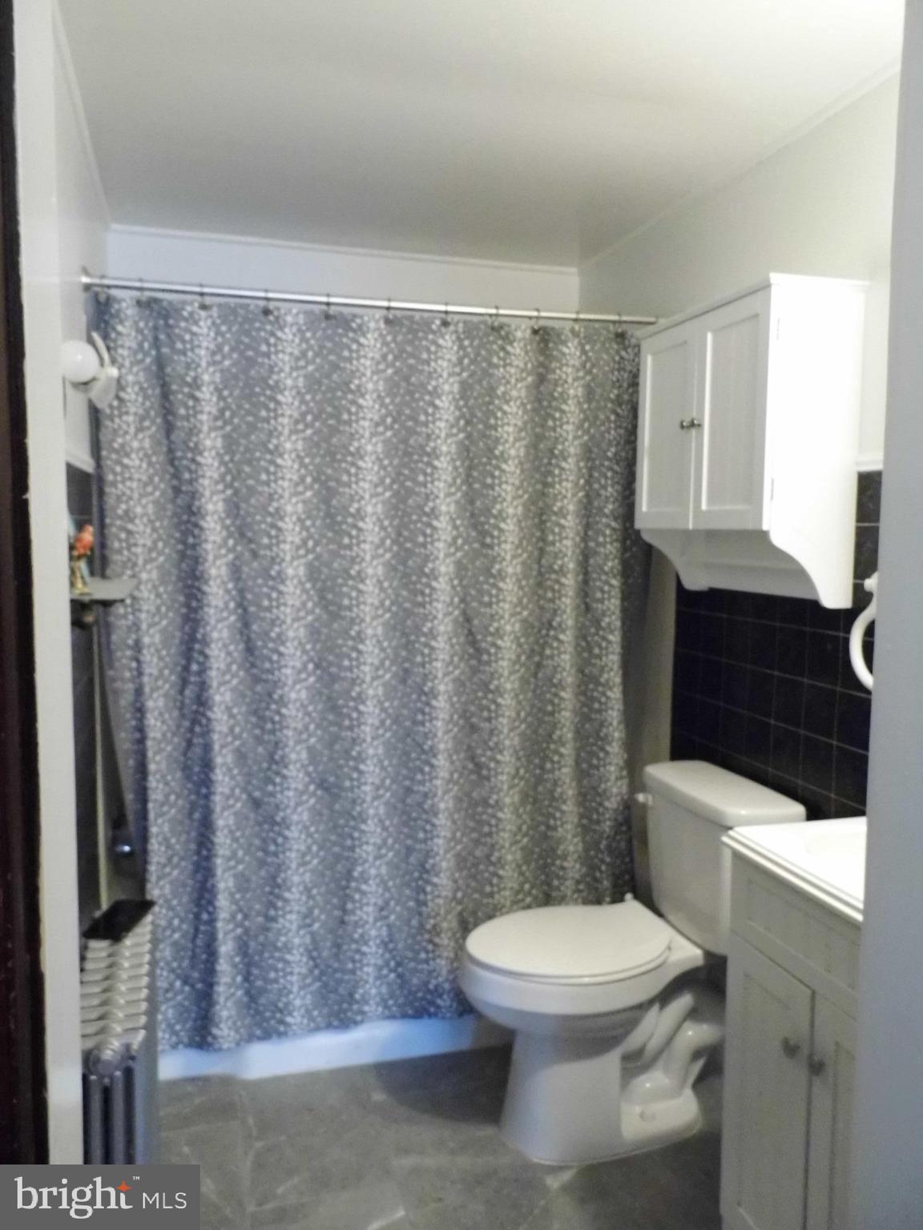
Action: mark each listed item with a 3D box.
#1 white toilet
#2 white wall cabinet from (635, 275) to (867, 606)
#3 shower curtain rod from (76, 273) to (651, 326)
[{"bbox_3d":[0.350,0.795,2.082,0.742,0.765,0.408,-2,6,-17],"label":"white toilet"},{"bbox_3d":[0.618,-0.362,2.038,0.217,0.651,0.569,-2,6,-17],"label":"white wall cabinet"},{"bbox_3d":[-0.162,-0.818,2.319,1.510,0.030,0.030,-2,6,-17],"label":"shower curtain rod"}]

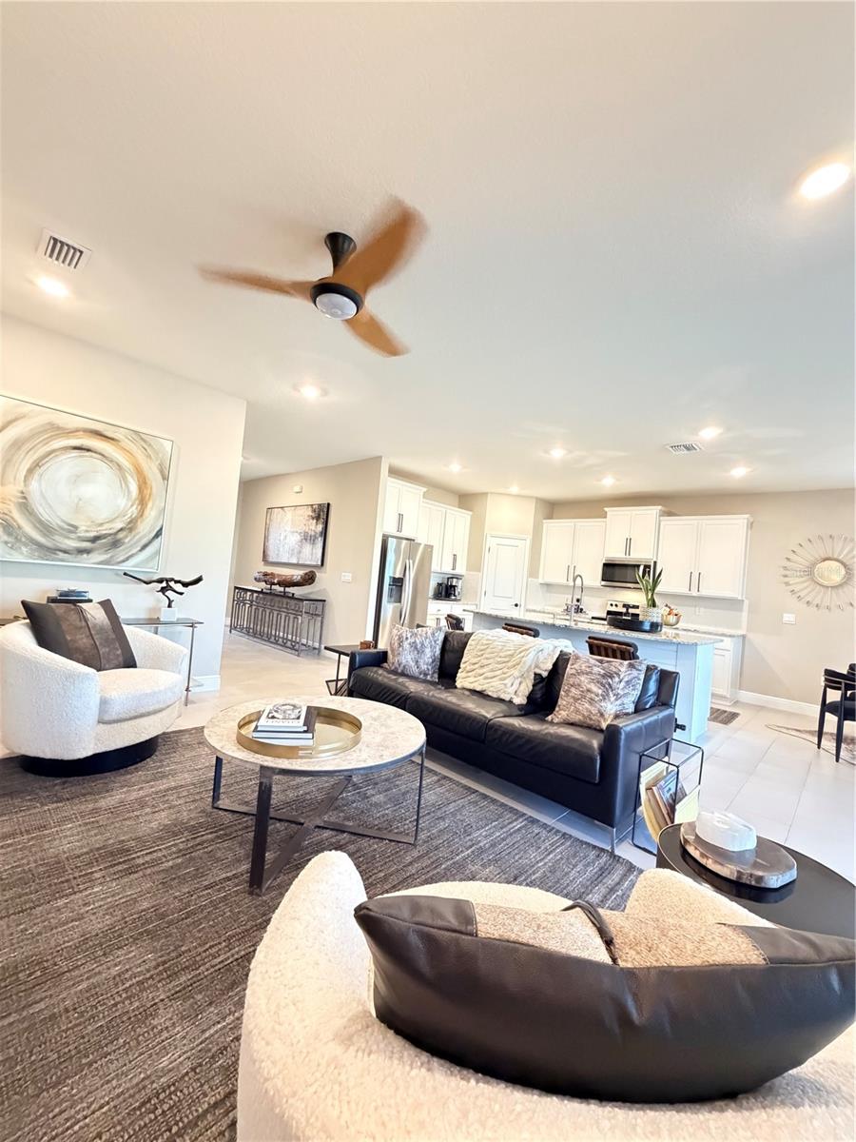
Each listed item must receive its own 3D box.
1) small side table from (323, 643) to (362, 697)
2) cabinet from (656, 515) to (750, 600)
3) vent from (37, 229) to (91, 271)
[{"bbox_3d":[-0.595,1.014,4.220,0.520,0.570,0.520,4,-1,42],"label":"small side table"},{"bbox_3d":[3.937,-0.201,6.654,1.100,1.130,0.350,4,-1,42],"label":"cabinet"},{"bbox_3d":[-1.946,-1.702,2.470,0.270,0.023,0.207,4,-1,43],"label":"vent"}]

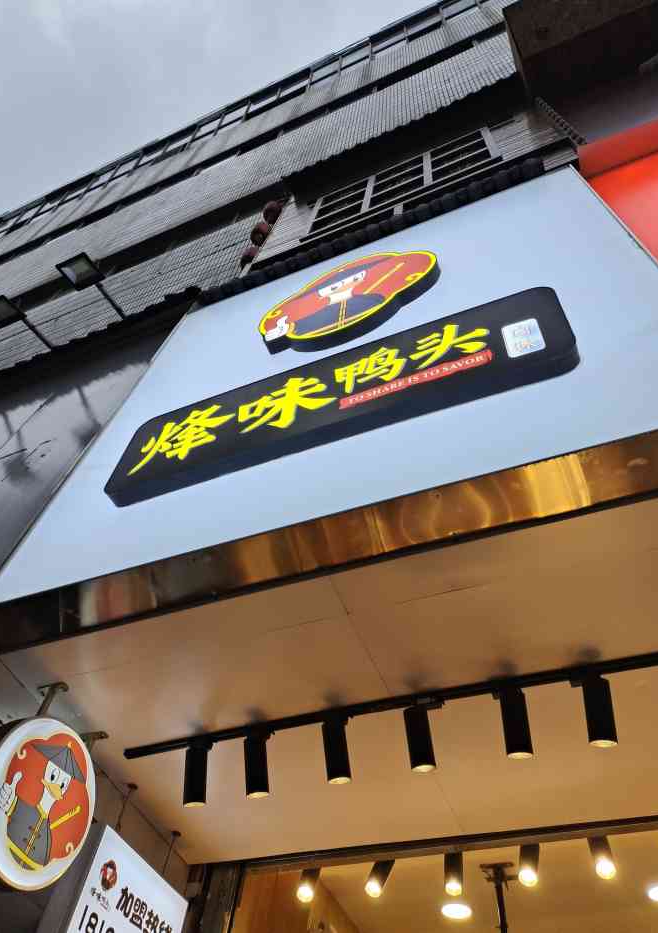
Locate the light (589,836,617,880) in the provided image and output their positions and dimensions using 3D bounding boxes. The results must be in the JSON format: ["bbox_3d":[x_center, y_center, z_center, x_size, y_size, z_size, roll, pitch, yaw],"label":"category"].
[{"bbox_3d":[1.042,1.473,2.276,0.075,0.180,0.075,-16,-82,14],"label":"light"}]

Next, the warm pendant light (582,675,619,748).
[{"bbox_3d":[0.774,0.696,1.699,0.075,0.180,0.075,11,-38,-1],"label":"warm pendant light"}]

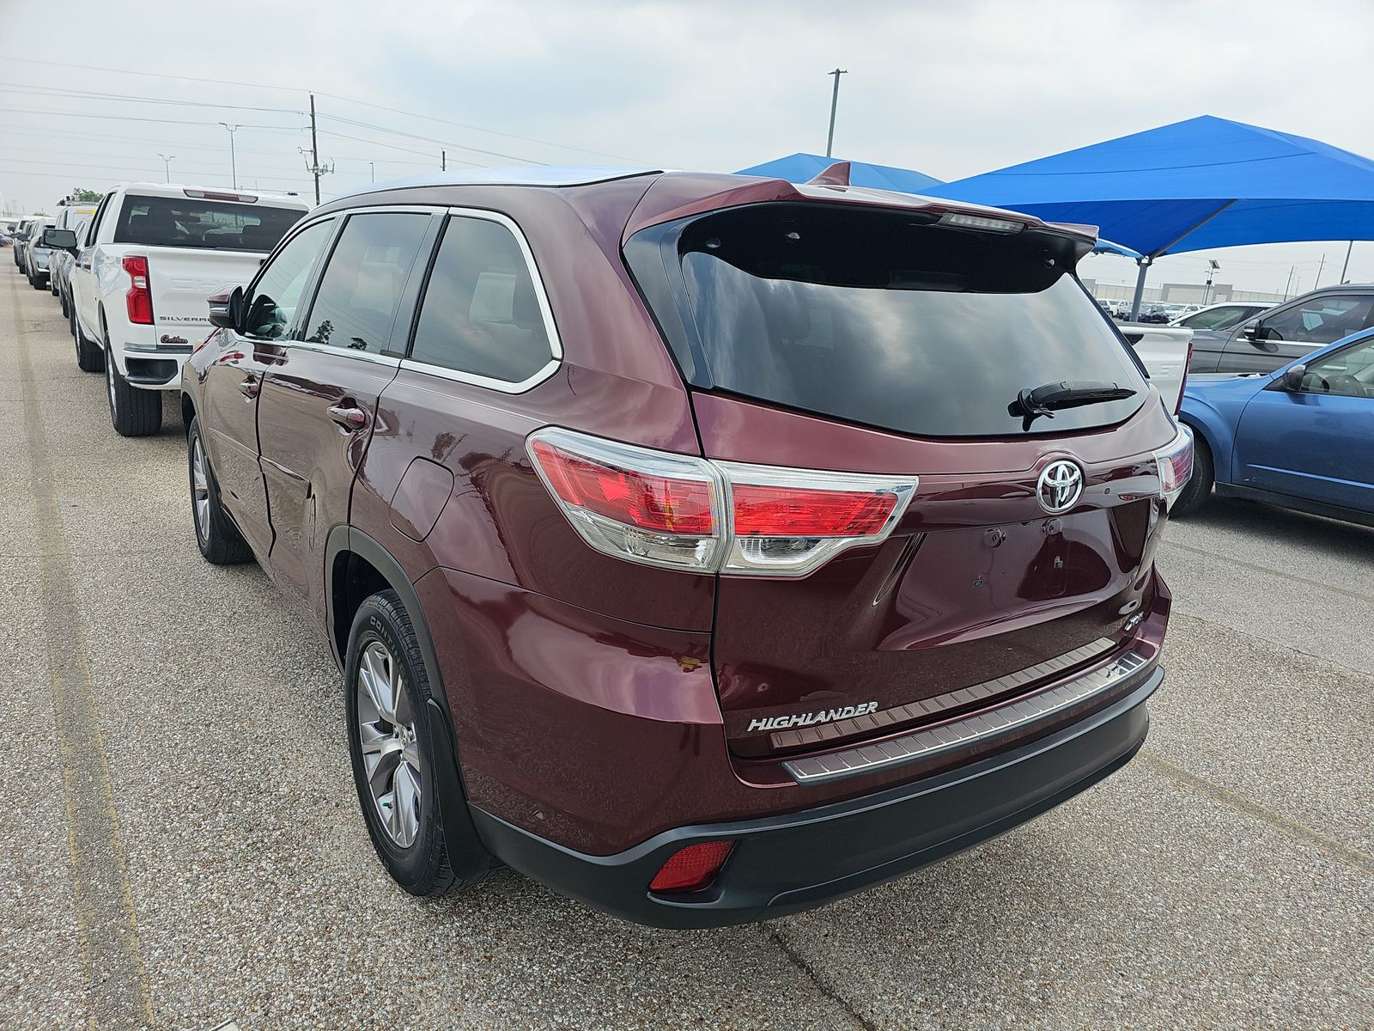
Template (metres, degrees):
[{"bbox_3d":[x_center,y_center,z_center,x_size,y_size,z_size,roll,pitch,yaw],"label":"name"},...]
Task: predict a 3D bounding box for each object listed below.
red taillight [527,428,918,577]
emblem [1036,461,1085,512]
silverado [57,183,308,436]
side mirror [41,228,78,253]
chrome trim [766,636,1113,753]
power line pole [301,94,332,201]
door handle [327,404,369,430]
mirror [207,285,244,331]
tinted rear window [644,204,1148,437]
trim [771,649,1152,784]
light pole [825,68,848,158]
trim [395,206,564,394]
[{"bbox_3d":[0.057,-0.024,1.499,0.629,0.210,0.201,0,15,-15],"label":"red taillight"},{"bbox_3d":[0.693,-0.054,1.709,0.148,0.103,0.022,-6,11,-35],"label":"emblem"},{"bbox_3d":[-4.595,-2.101,8.896,2.100,1.950,6.000,-7,18,-35],"label":"silverado"},{"bbox_3d":[-6.034,-2.645,8.787,0.280,0.200,0.150,-7,18,-35],"label":"side mirror"},{"bbox_3d":[0.605,0.360,1.900,1.080,0.040,0.080,-6,18,-35],"label":"chrome trim"},{"bbox_3d":[-31.214,-28.195,77.487,2.300,13.900,0.800,4,15,2],"label":"power line pole"},{"bbox_3d":[-0.834,-0.240,2.242,0.050,0.045,0.220,-7,18,-35],"label":"door handle"},{"bbox_3d":[-1.672,-0.751,3.308,0.115,0.165,0.225,0,15,-16],"label":"mirror"},{"bbox_3d":[0.543,-0.357,1.877,1.380,0.466,0.109,-6,-14,-35],"label":"tinted rear window"},{"bbox_3d":[0.651,0.402,1.862,1.130,0.032,0.115,-7,18,-35],"label":"trim"},{"bbox_3d":[5.945,-13.705,39.421,0.350,10.290,1.150,-7,18,-35],"label":"light pole"},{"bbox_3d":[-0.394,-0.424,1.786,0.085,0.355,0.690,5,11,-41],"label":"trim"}]

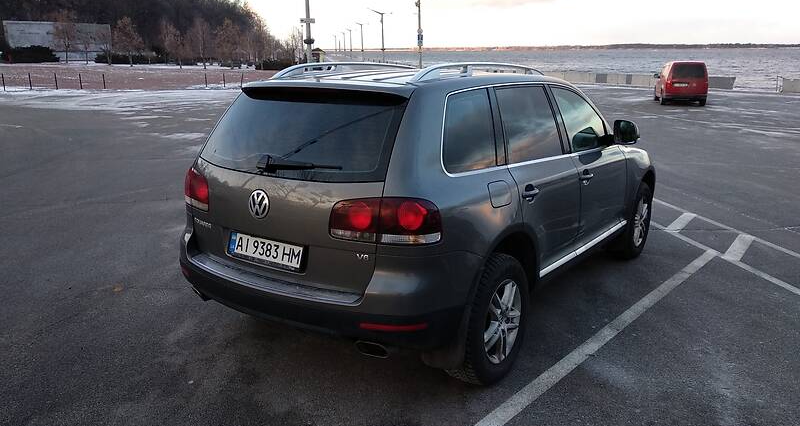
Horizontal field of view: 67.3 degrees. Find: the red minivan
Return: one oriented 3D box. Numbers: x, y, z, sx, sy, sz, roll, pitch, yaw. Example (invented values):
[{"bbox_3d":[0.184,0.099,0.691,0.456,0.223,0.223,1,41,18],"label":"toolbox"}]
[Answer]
[{"bbox_3d":[12.550,-5.840,26.750,1.820,1.830,4.400,4,15,17],"label":"red minivan"}]

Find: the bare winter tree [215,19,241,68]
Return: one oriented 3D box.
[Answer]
[{"bbox_3d":[-17.595,-17.029,60.642,2.600,4.760,2.600,0,15,0],"label":"bare winter tree"}]

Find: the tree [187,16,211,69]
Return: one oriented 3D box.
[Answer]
[{"bbox_3d":[-20.561,-17.072,60.628,2.400,5.050,2.400,0,15,0],"label":"tree"}]

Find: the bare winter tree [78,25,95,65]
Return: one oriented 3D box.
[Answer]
[{"bbox_3d":[-39.499,-21.004,75.088,1.980,4.630,1.980,0,15,0],"label":"bare winter tree"}]

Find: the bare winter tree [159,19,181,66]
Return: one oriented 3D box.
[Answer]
[{"bbox_3d":[-26.085,-19.079,67.332,2.440,4.960,2.440,0,15,0],"label":"bare winter tree"}]

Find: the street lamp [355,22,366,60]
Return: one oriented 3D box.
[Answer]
[{"bbox_3d":[-8.233,-36.514,128.929,2.700,8.200,0.400,0,15,0],"label":"street lamp"}]

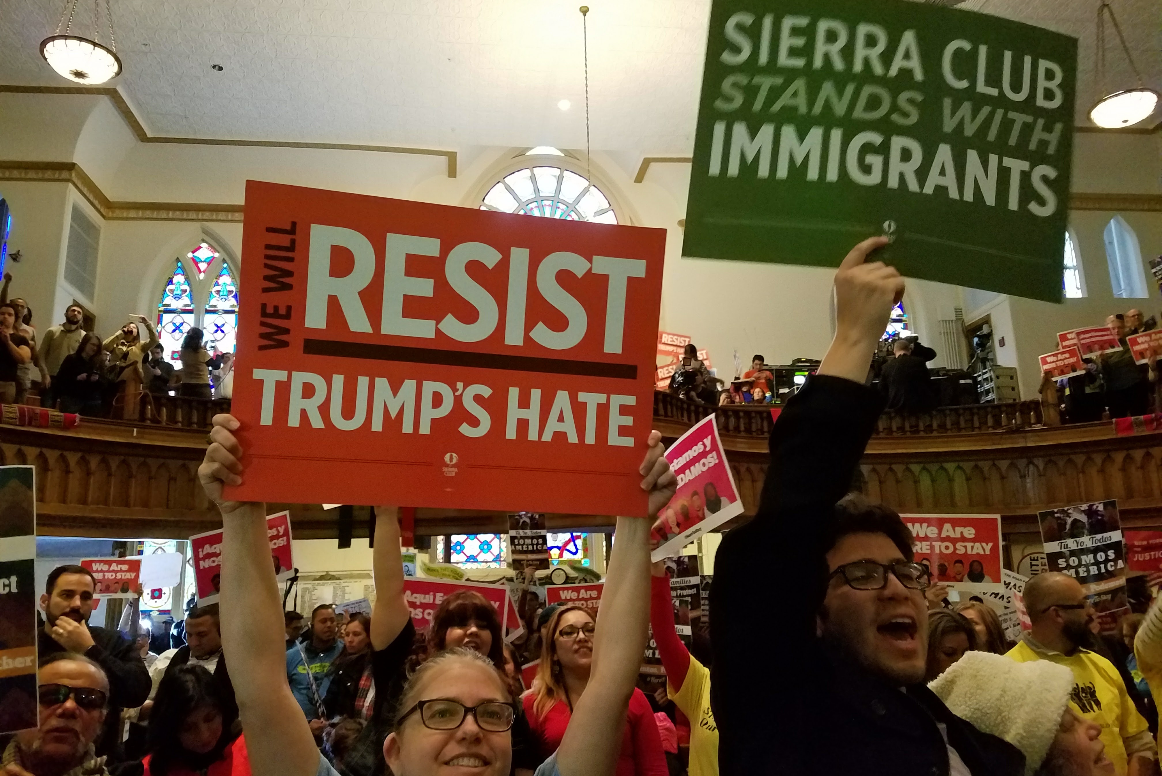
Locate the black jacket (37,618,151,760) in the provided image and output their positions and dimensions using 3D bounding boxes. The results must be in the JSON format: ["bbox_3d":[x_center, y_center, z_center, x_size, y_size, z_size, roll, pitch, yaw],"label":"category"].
[{"bbox_3d":[-1.778,1.156,3.100,0.540,0.700,0.360,6,-15,-31],"label":"black jacket"}]

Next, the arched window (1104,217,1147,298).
[{"bbox_3d":[7.165,-1.740,11.500,0.490,1.150,0.200,0,-13,-6],"label":"arched window"}]

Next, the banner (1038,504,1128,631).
[{"bbox_3d":[2.030,0.690,3.520,0.288,0.440,0.020,-9,5,10],"label":"banner"}]

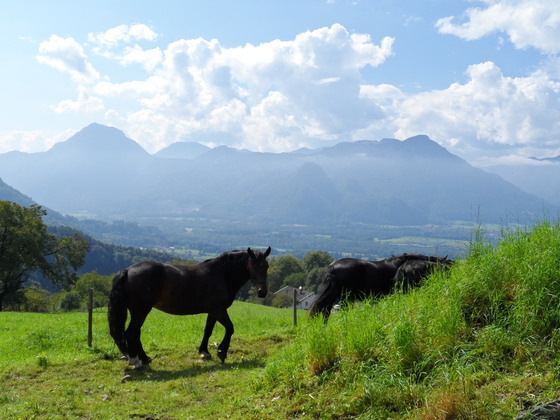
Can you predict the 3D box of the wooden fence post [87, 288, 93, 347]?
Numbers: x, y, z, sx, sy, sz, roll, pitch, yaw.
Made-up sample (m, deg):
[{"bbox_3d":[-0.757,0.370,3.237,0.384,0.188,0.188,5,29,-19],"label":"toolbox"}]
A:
[{"bbox_3d":[-3.500,1.977,12.200,0.090,1.070,0.090,0,1,0],"label":"wooden fence post"}]

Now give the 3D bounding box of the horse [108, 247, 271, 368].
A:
[{"bbox_3d":[-1.350,1.435,9.950,2.380,1.740,0.650,0,1,-16],"label":"horse"}]

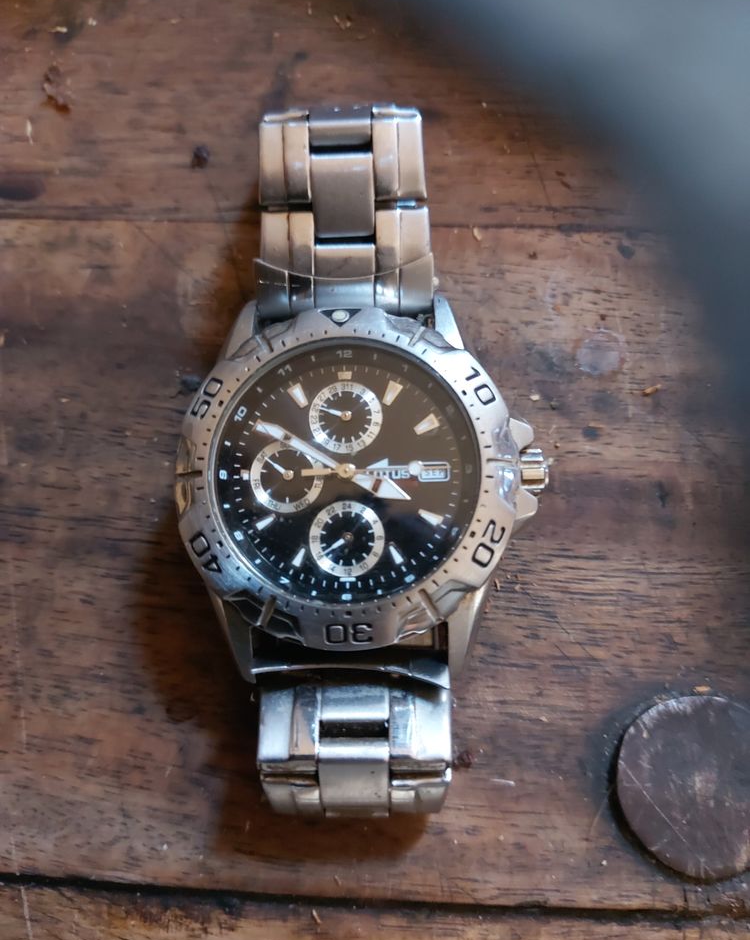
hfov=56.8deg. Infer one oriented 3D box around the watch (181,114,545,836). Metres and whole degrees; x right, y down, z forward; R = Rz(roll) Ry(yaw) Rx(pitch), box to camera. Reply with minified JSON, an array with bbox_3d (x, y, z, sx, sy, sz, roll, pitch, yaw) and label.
[{"bbox_3d":[-0.001,-0.002,0.098,0.046,0.027,0.094,-1,80,0],"label":"watch"}]

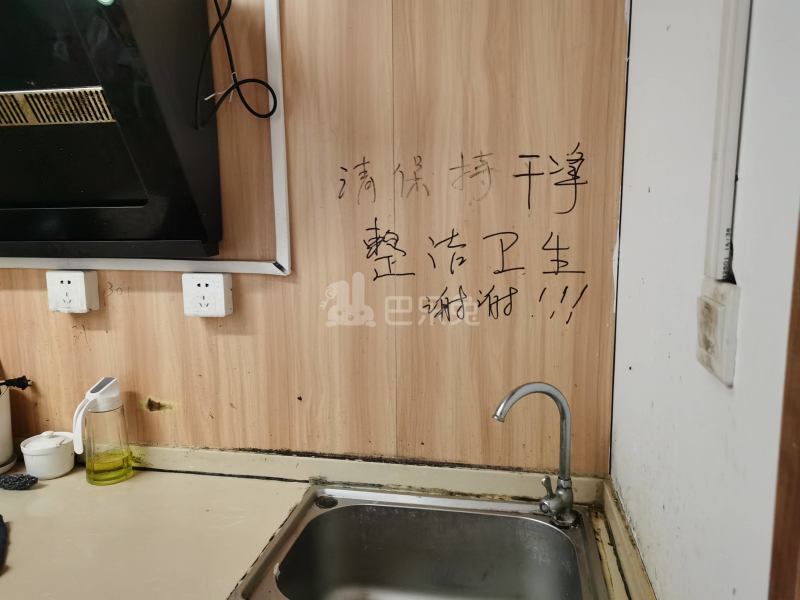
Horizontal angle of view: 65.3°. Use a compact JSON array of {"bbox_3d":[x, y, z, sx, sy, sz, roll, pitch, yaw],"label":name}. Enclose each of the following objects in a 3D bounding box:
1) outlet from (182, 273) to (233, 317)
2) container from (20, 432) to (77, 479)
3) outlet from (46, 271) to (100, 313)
[{"bbox_3d":[-0.384,-0.012,1.253,0.086,0.086,0.040,1,9,11],"label":"outlet"},{"bbox_3d":[-0.747,0.325,1.331,0.104,0.086,0.104,1,9,11],"label":"container"},{"bbox_3d":[-0.685,-0.018,1.309,0.086,0.086,0.040,1,9,11],"label":"outlet"}]

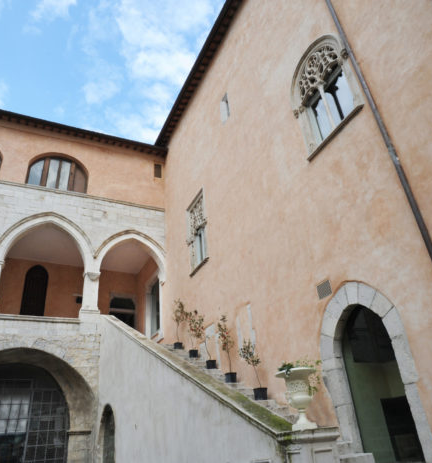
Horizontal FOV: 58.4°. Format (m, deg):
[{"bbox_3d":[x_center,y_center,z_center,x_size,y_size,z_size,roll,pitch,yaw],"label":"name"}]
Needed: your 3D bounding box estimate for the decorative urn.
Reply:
[{"bbox_3d":[0.860,1.708,3.938,0.414,0.544,0.414,-4,-29,-2],"label":"decorative urn"}]

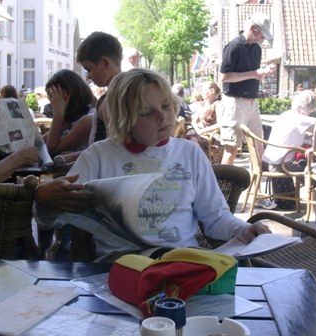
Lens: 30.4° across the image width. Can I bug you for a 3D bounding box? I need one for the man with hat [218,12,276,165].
[{"bbox_3d":[0.870,-0.502,5.580,0.460,1.810,0.490,4,8,21],"label":"man with hat"}]

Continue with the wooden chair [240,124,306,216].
[{"bbox_3d":[1.080,0.036,5.350,0.620,0.820,0.560,1,7,3],"label":"wooden chair"}]

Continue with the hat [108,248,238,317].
[{"bbox_3d":[0.030,0.201,1.100,0.215,0.094,0.165,-3,8,-28],"label":"hat"}]

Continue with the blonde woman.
[{"bbox_3d":[-0.010,0.314,1.470,0.600,1.160,0.680,0,7,-5],"label":"blonde woman"}]

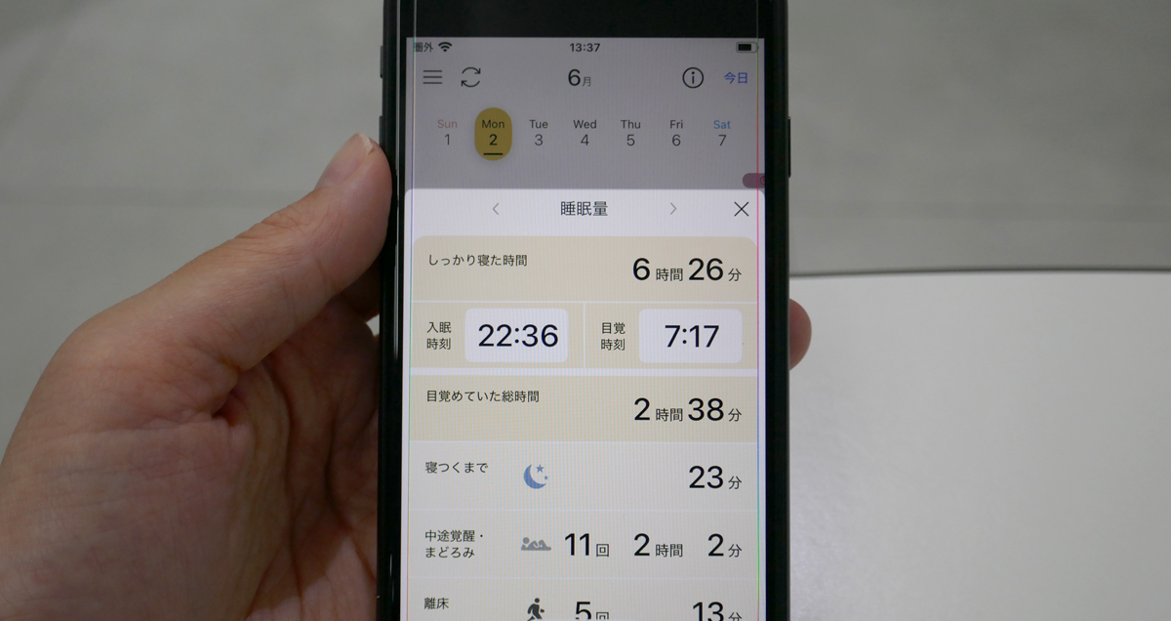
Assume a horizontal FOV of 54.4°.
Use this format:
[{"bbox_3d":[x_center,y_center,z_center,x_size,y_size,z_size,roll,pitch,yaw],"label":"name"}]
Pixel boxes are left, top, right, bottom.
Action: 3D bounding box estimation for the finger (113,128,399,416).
[{"bbox_3d":[-0.054,-0.004,0.189,0.060,0.023,0.022,-39,18,2],"label":"finger"}]

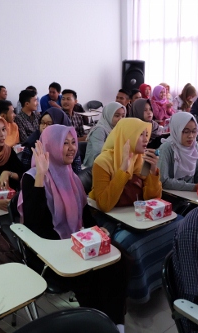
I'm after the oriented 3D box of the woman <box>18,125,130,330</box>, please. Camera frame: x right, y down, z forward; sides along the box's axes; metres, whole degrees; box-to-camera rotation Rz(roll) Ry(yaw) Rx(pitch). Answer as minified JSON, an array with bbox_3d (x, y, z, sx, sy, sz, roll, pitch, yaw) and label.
[{"bbox_3d":[-0.143,0.384,2.131,0.540,1.240,0.780,-10,18,-35],"label":"woman"}]

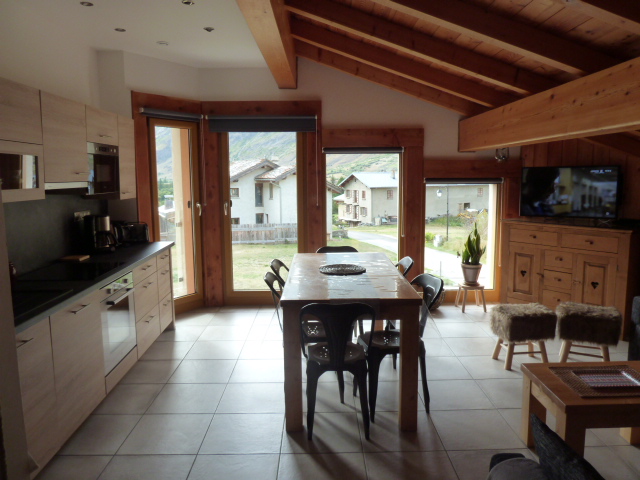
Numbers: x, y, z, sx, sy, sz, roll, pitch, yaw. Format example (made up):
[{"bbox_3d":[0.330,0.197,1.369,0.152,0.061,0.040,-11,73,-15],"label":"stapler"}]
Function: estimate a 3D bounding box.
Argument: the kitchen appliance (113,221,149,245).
[{"bbox_3d":[-1.946,-0.066,4.742,0.280,0.195,0.180,-4,8,-27],"label":"kitchen appliance"}]

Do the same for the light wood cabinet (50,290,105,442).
[{"bbox_3d":[-1.709,0.720,2.767,0.580,0.710,0.590,-1,7,-2],"label":"light wood cabinet"}]

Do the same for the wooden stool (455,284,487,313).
[{"bbox_3d":[1.725,0.643,5.262,0.285,0.290,0.285,-1,7,-1],"label":"wooden stool"}]

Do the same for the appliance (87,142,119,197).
[{"bbox_3d":[-1.810,-0.540,3.535,0.360,0.378,0.593,-1,7,-3],"label":"appliance"}]

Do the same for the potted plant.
[{"bbox_3d":[1.709,0.158,5.183,0.260,0.700,0.250,-1,7,-1],"label":"potted plant"}]

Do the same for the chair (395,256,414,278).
[{"bbox_3d":[0.482,0.574,3.798,0.520,0.830,0.430,-2,8,-11],"label":"chair"}]

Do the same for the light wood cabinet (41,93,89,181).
[{"bbox_3d":[-1.918,-0.684,3.183,0.350,0.575,0.590,-1,7,-2],"label":"light wood cabinet"}]

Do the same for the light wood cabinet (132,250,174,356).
[{"bbox_3d":[-1.726,0.518,4.024,0.580,0.709,1.021,-1,7,-3],"label":"light wood cabinet"}]

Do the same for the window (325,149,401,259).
[{"bbox_3d":[0.505,-0.192,5.419,0.904,1.688,0.090,-1,7,0],"label":"window"}]

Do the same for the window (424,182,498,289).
[{"bbox_3d":[1.657,-0.029,5.441,0.860,1.240,0.070,-1,7,-1],"label":"window"}]

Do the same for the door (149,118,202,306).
[{"bbox_3d":[-1.571,-0.257,5.092,0.080,2.090,0.655,5,9,36],"label":"door"}]

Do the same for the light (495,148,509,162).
[{"bbox_3d":[2.015,-0.954,5.152,0.140,0.190,0.140,-1,7,0],"label":"light"}]

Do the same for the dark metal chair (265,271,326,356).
[{"bbox_3d":[-0.115,0.656,3.231,0.520,0.830,0.430,0,7,8],"label":"dark metal chair"}]

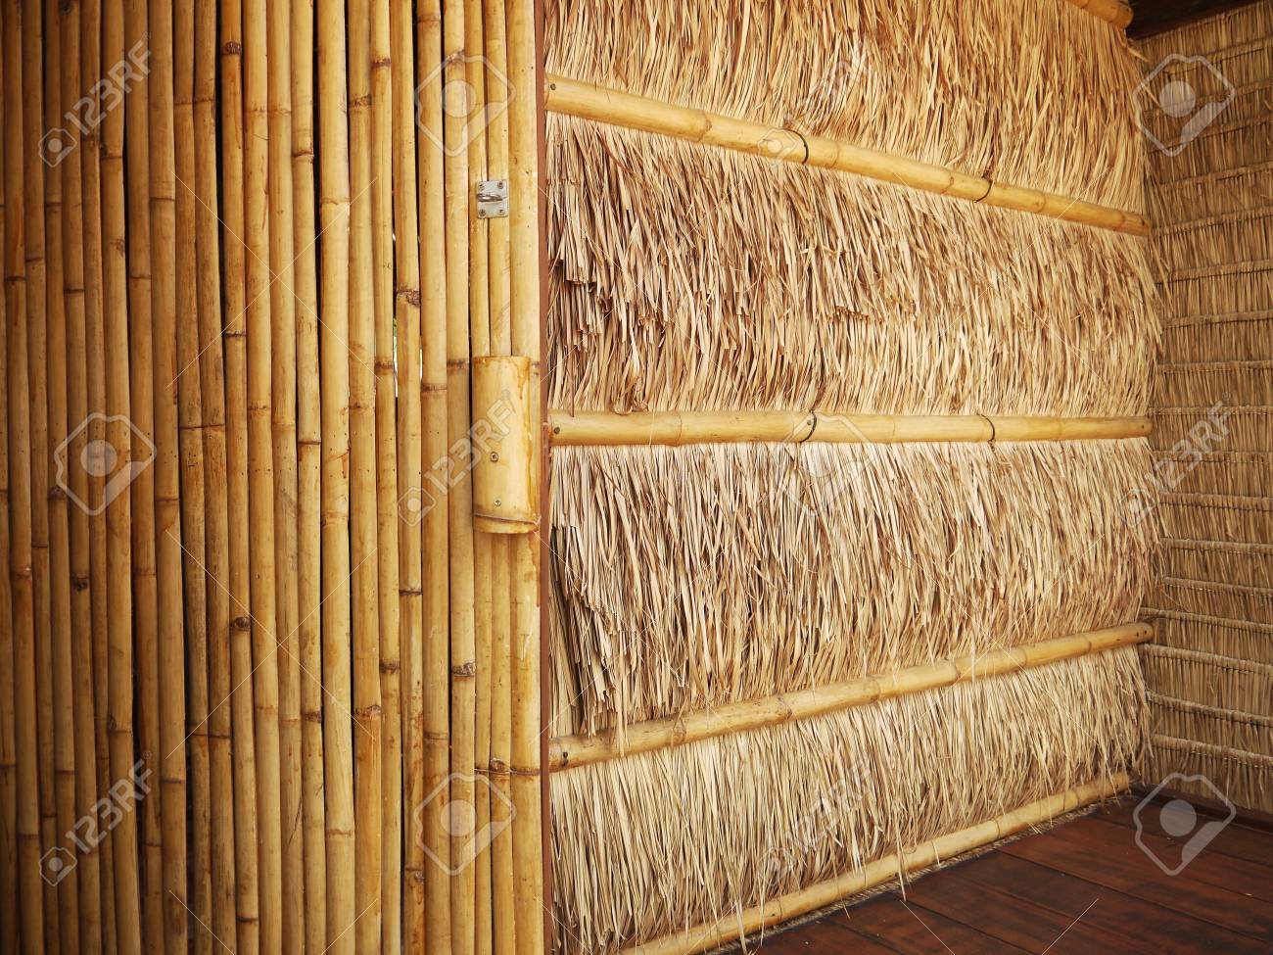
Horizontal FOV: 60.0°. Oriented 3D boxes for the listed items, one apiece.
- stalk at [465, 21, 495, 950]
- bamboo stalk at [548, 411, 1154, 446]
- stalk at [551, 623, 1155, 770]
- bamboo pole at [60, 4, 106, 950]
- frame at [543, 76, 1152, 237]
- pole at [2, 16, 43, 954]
[{"bbox_3d":[-0.252,-0.041,1.778,0.034,1.810,0.034,0,2,12],"label":"stalk"},{"bbox_3d":[0.616,-0.108,2.382,1.894,0.057,0.057,-2,3,-36],"label":"bamboo stalk"},{"bbox_3d":[0.626,0.440,2.407,1.920,0.056,0.056,-1,2,-37],"label":"stalk"},{"bbox_3d":[-0.973,-0.041,1.931,0.037,1.810,0.037,0,2,12],"label":"bamboo pole"},{"bbox_3d":[0.605,-0.645,2.357,1.880,0.059,0.059,-2,2,-37],"label":"frame"},{"bbox_3d":[-1.088,-0.041,1.956,0.036,1.810,0.036,1,2,12],"label":"pole"}]

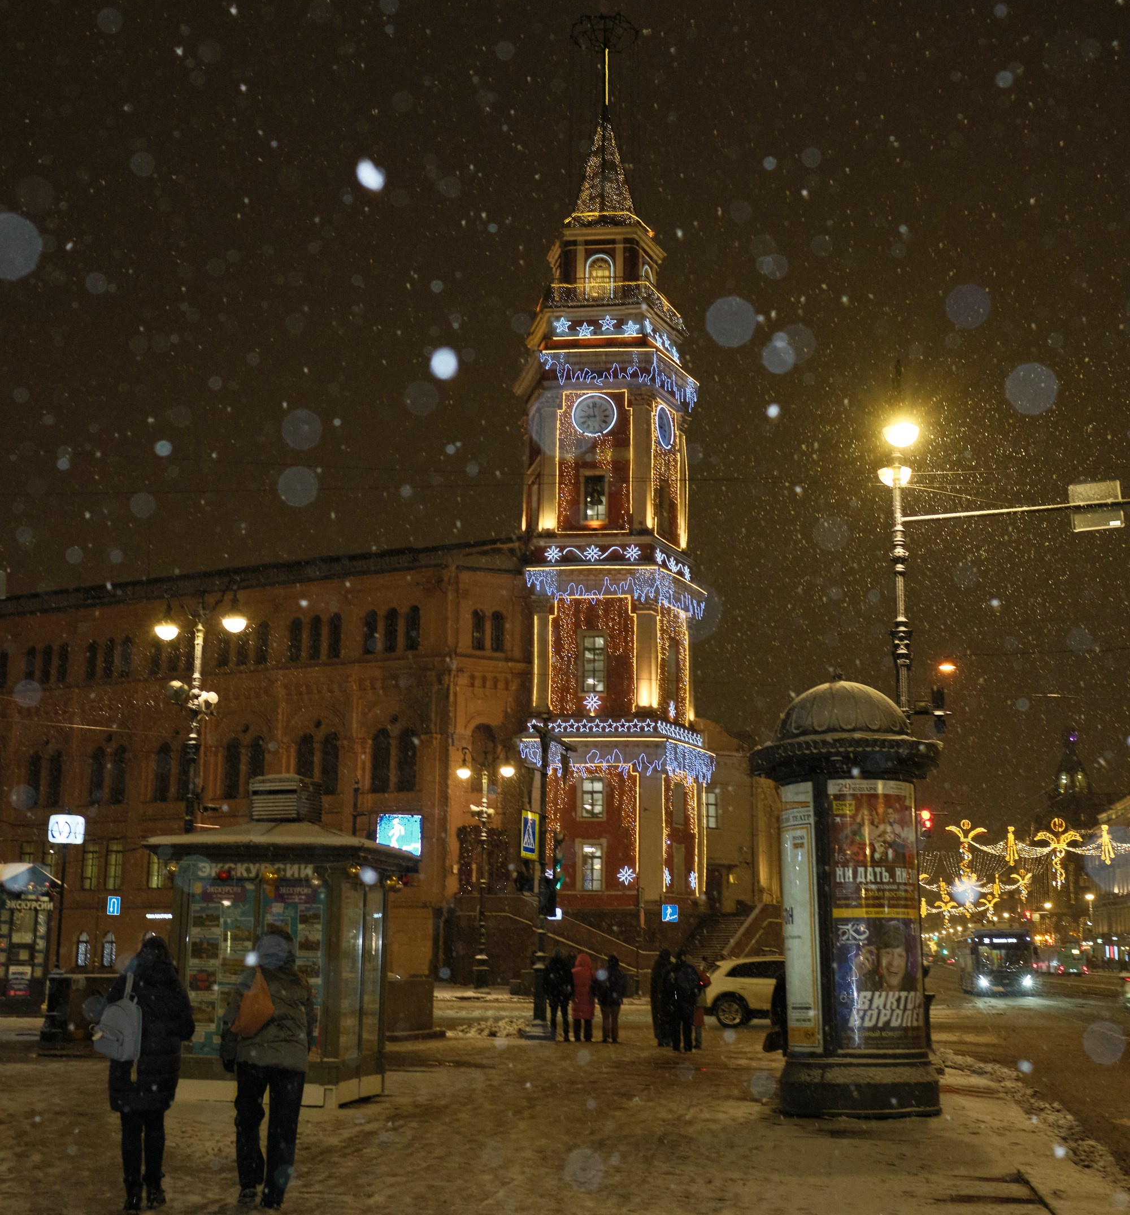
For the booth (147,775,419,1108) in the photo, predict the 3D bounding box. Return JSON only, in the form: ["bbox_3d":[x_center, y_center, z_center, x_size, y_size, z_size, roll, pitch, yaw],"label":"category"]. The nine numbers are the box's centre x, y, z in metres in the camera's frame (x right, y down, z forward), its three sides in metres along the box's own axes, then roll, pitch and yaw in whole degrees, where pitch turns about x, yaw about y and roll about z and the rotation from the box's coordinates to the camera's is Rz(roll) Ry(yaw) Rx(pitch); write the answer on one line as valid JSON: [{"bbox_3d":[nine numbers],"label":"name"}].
[{"bbox_3d":[-3.308,3.985,19.493,2.550,3.500,2.700,-1,-12,8],"label":"booth"}]

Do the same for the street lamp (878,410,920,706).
[{"bbox_3d":[4.878,1.685,23.779,0.750,9.900,2.200,0,-12,0],"label":"street lamp"}]

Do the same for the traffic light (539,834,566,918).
[{"bbox_3d":[-0.272,5.475,33.801,0.500,1.650,0.450,-2,-12,10],"label":"traffic light"}]

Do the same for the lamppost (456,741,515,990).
[{"bbox_3d":[-3.380,11.165,71.731,2.550,10.600,0.900,-4,-13,20],"label":"lamppost"}]

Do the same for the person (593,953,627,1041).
[{"bbox_3d":[0.904,7.743,32.603,0.600,1.680,0.400,0,-12,0],"label":"person"}]

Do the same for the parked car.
[{"bbox_3d":[5.617,9.381,40.185,4.720,1.690,1.900,-2,-12,15],"label":"parked car"}]

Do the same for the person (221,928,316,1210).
[{"bbox_3d":[-1.973,3.055,10.951,0.570,1.770,0.440,1,-12,-4],"label":"person"}]

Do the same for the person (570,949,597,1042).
[{"bbox_3d":[0.349,7.451,31.481,0.500,1.650,0.380,0,-12,5],"label":"person"}]

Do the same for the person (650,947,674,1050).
[{"bbox_3d":[1.835,7.185,30.373,0.540,1.750,0.420,-2,-12,12],"label":"person"}]

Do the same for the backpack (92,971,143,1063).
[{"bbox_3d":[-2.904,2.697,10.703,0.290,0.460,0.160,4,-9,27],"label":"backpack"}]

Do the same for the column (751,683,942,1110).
[{"bbox_3d":[3.193,3.161,18.471,2.100,4.750,2.100,-3,-12,9],"label":"column"}]

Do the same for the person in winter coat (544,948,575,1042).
[{"bbox_3d":[-0.119,7.708,32.711,0.600,1.780,0.400,0,-12,0],"label":"person in winter coat"}]

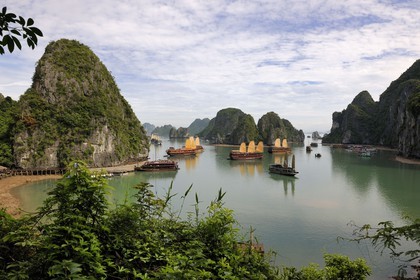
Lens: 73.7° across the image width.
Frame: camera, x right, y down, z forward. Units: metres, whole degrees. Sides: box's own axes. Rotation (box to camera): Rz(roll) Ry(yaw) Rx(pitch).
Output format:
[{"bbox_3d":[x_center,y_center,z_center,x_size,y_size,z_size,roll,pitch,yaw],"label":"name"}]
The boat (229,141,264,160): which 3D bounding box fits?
[{"bbox_3d":[34.530,8.750,258.980,30.500,17.000,7.800,0,2,-12],"label":"boat"}]

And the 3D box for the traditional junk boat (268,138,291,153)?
[{"bbox_3d":[85.550,6.560,342.980,29.000,17.000,7.800,0,2,-18],"label":"traditional junk boat"}]

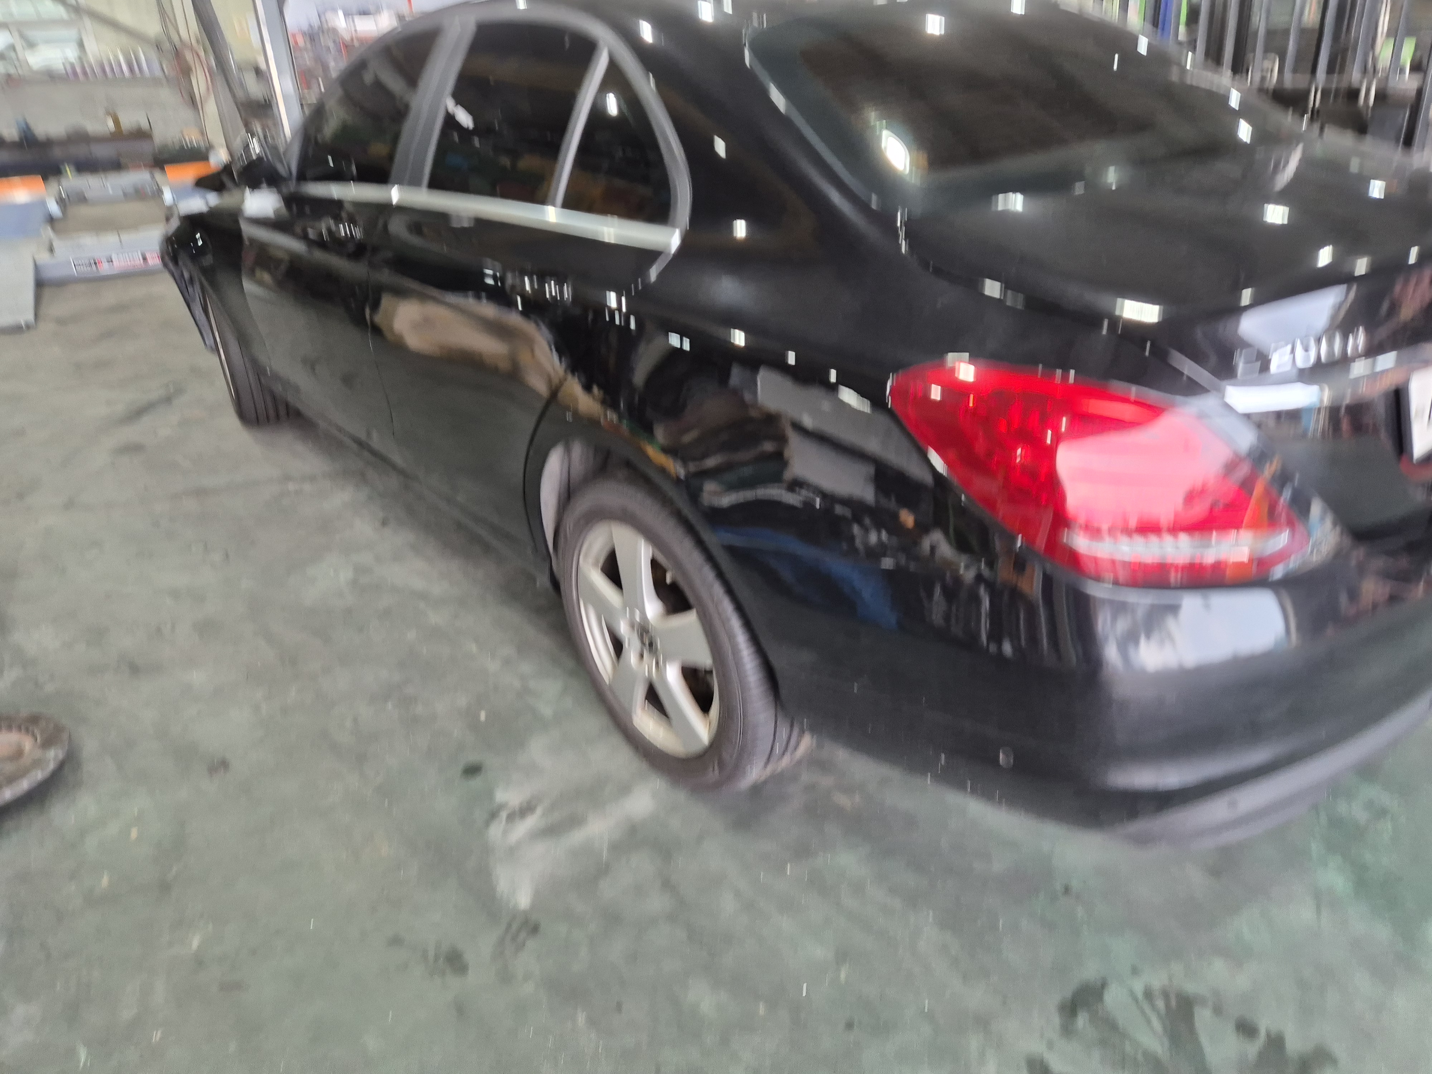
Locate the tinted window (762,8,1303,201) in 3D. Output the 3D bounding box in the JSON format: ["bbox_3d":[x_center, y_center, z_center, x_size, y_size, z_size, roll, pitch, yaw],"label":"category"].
[{"bbox_3d":[0.624,-0.829,1.742,1.220,0.090,0.585,-22,62,-34],"label":"tinted window"}]

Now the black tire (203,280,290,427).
[{"bbox_3d":[-1.863,-0.782,3.812,0.225,0.645,0.650,-17,30,-27],"label":"black tire"}]

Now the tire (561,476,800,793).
[{"bbox_3d":[-0.049,0.150,1.835,0.225,0.645,0.650,-22,33,-34],"label":"tire"}]

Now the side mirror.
[{"bbox_3d":[-1.255,-1.032,2.615,0.185,0.160,0.140,-22,33,-34],"label":"side mirror"}]

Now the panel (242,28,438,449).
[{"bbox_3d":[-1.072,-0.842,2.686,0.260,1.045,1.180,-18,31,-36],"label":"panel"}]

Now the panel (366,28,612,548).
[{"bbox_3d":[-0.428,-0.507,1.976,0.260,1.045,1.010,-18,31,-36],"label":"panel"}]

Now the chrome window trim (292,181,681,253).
[{"bbox_3d":[-0.633,-0.719,2.068,0.065,0.065,1.750,-22,32,-34],"label":"chrome window trim"}]

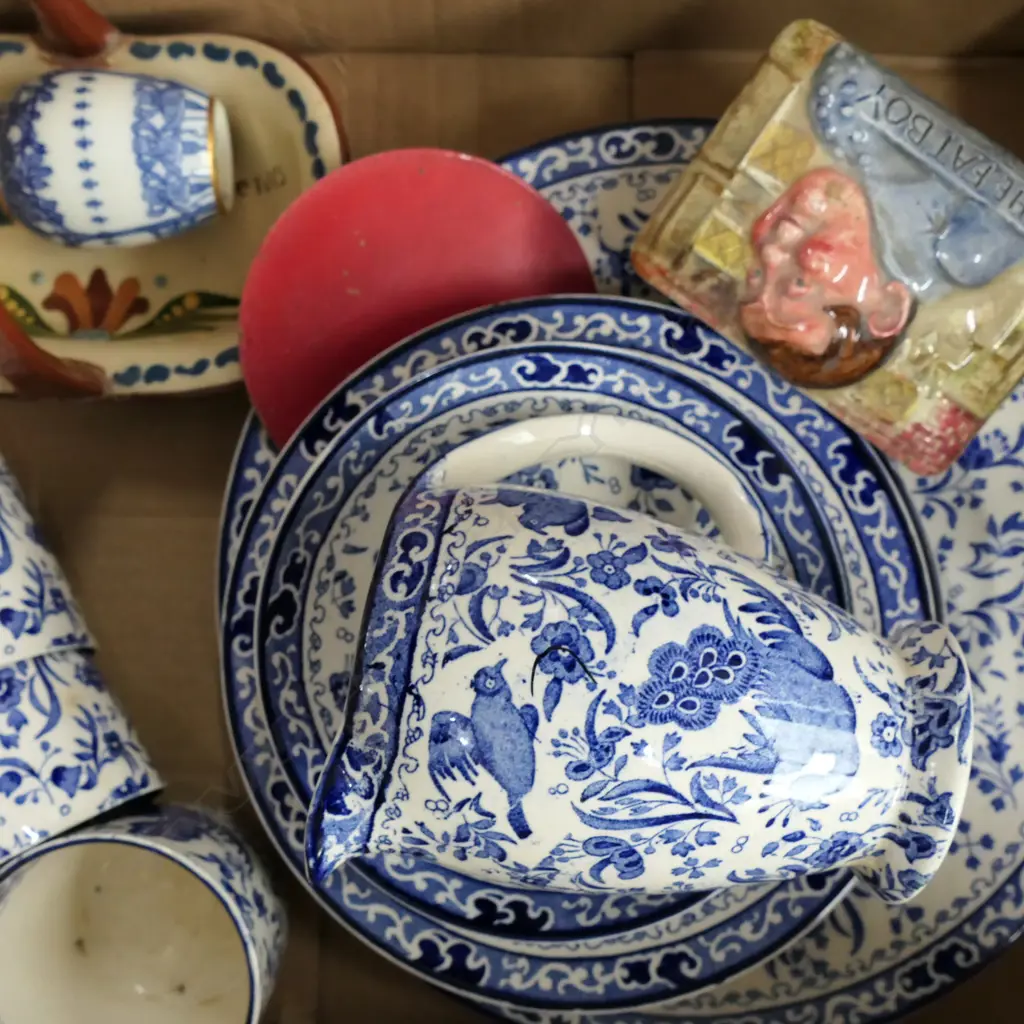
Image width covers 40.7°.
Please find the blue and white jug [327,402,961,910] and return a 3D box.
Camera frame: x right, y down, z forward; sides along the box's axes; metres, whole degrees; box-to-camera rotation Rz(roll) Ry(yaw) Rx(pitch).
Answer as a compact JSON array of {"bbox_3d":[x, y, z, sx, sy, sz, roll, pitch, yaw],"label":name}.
[{"bbox_3d":[0.040,0.046,0.422,0.171,0.111,0.163,10,67,-3],"label":"blue and white jug"}]

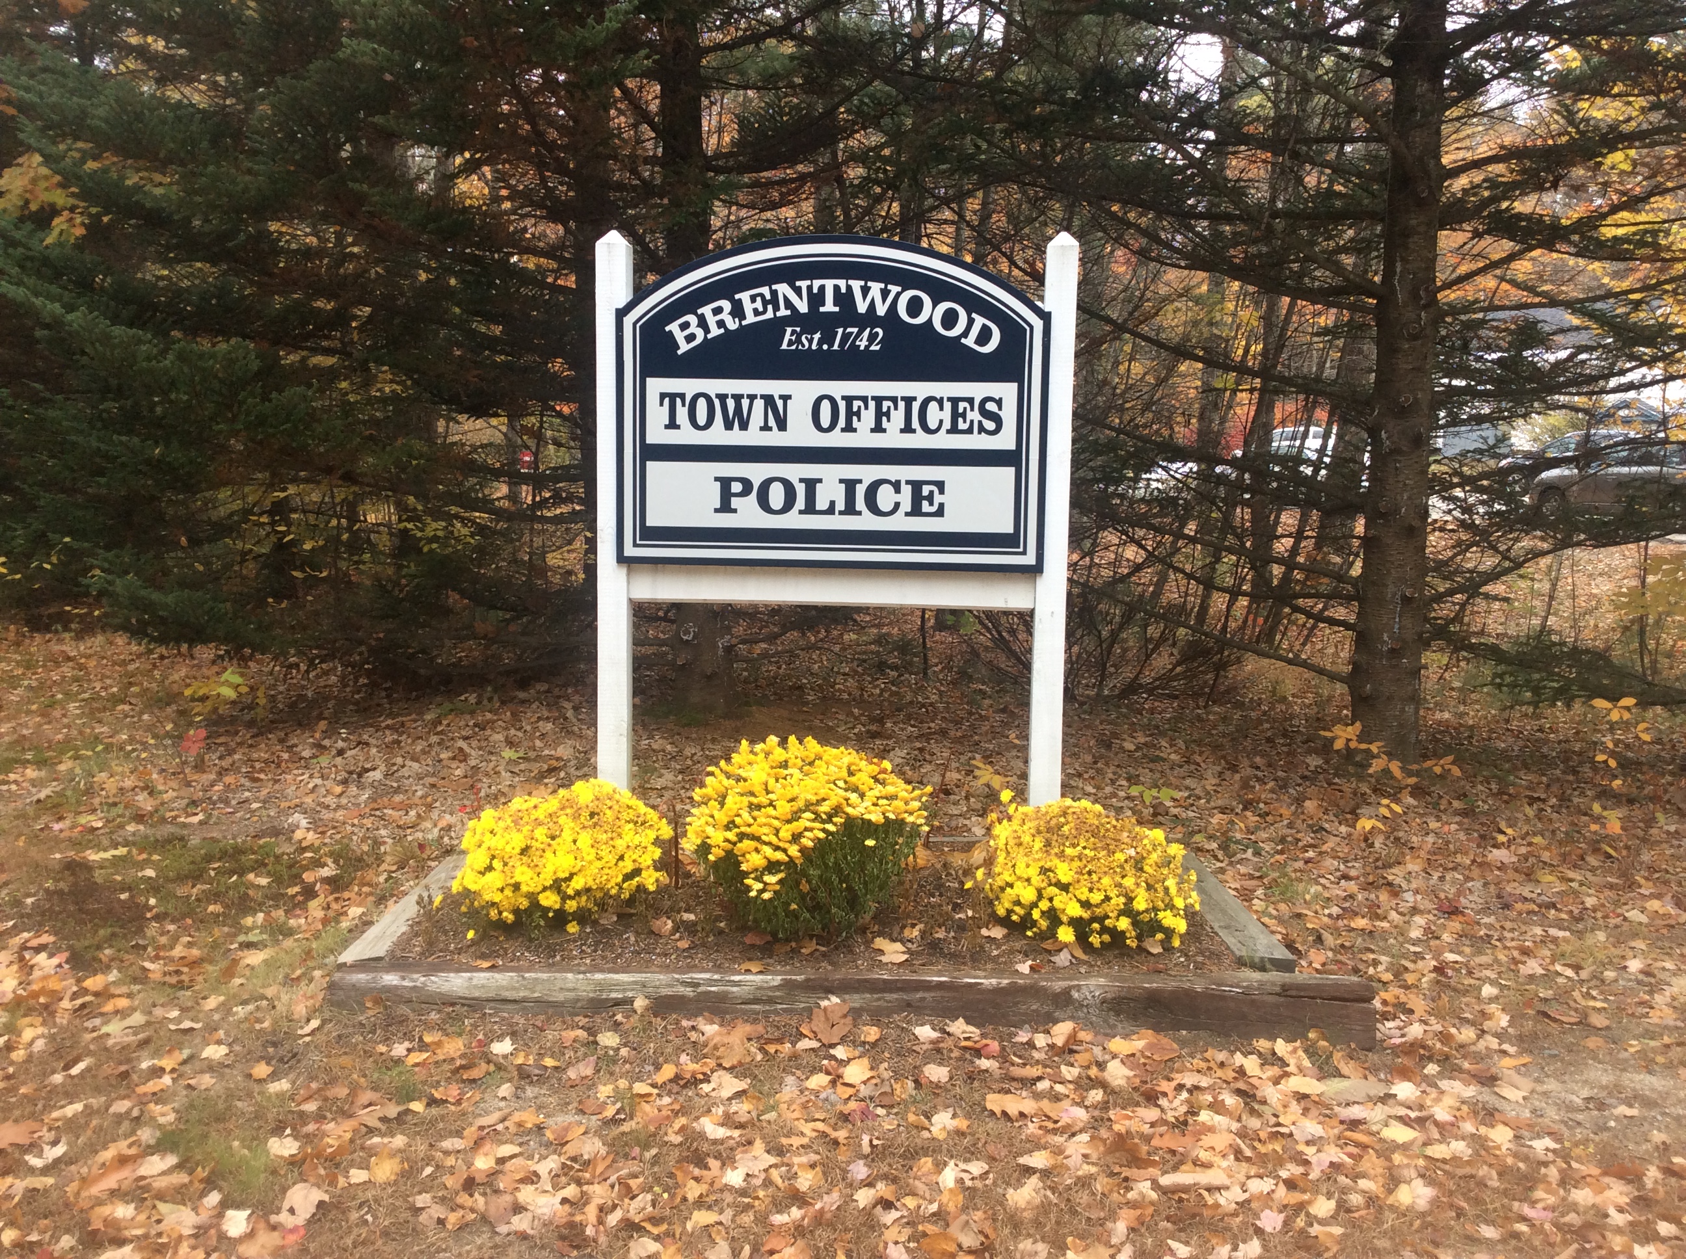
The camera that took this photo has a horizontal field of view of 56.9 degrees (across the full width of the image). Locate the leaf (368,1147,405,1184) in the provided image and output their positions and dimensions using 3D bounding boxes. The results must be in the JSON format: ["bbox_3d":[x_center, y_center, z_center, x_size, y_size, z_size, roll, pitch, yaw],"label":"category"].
[{"bbox_3d":[-0.830,0.976,2.833,0.068,0.040,0.095,-1,7,-17],"label":"leaf"}]

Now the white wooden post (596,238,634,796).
[{"bbox_3d":[-0.661,-0.215,4.547,0.090,1.857,0.090,2,6,6],"label":"white wooden post"}]

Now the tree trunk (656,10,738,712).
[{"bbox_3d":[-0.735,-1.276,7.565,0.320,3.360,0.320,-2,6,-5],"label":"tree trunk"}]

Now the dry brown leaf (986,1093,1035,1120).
[{"bbox_3d":[0.346,0.983,3.204,0.115,0.035,0.090,2,6,7],"label":"dry brown leaf"}]

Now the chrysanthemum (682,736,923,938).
[{"bbox_3d":[-0.093,0.520,4.176,0.638,0.478,0.620,1,6,-1],"label":"chrysanthemum"}]

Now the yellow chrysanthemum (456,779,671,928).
[{"bbox_3d":[-0.753,0.574,4.147,0.566,0.357,0.550,0,7,-10],"label":"yellow chrysanthemum"}]

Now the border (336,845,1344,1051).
[{"bbox_3d":[0.030,0.795,4.336,2.440,0.160,1.420,1,6,0],"label":"border"}]

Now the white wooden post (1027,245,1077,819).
[{"bbox_3d":[0.597,-0.180,4.425,0.090,1.857,0.090,2,6,6],"label":"white wooden post"}]

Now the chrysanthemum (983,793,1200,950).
[{"bbox_3d":[0.650,0.612,4.067,0.541,0.353,0.540,2,7,9],"label":"chrysanthemum"}]

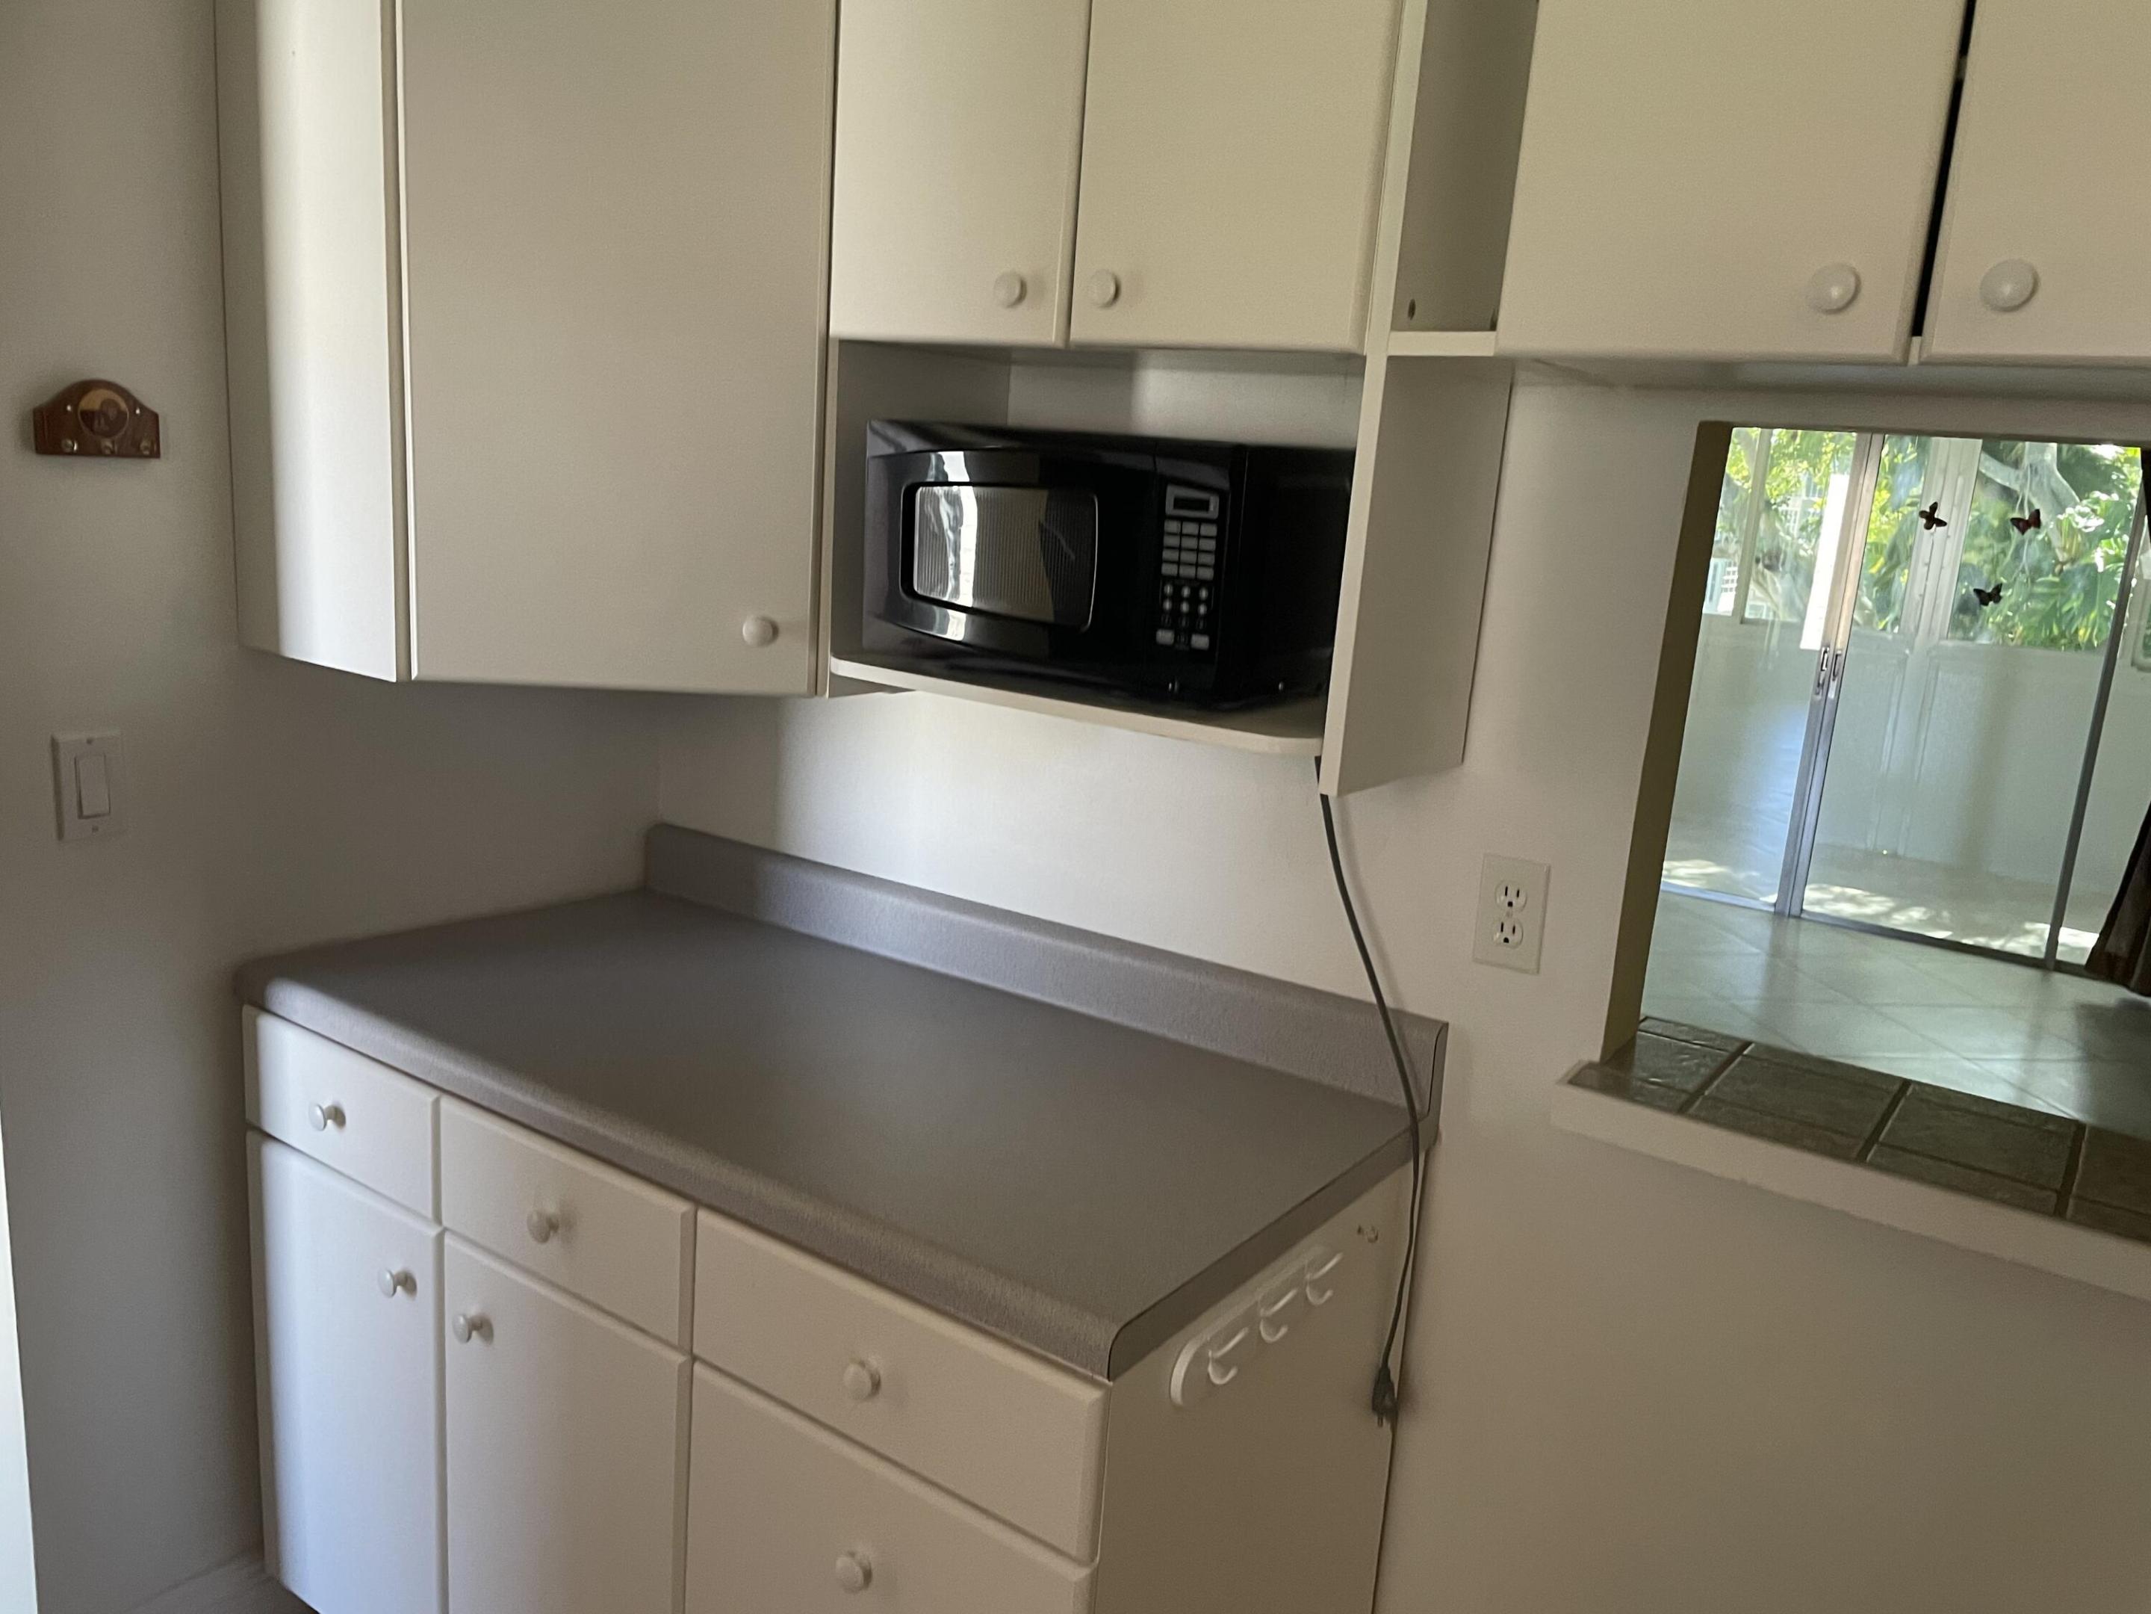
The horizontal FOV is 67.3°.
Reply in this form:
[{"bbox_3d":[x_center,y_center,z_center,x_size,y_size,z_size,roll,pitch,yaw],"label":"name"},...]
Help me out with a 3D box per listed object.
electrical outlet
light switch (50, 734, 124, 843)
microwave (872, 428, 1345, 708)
[{"bbox_3d":[0.446,0.111,1.655,0.070,0.115,0.011,12,14,33],"label":"electrical outlet"},{"bbox_3d":[-1.052,-0.023,1.731,0.012,0.115,0.070,12,14,33],"label":"light switch"},{"bbox_3d":[0.045,-0.252,1.676,0.450,0.250,0.325,12,14,33],"label":"microwave"}]

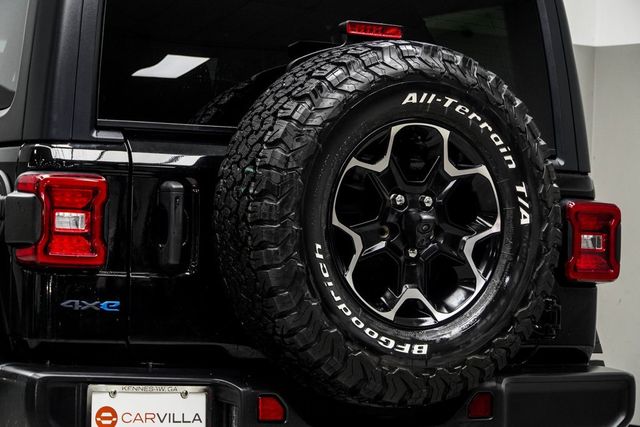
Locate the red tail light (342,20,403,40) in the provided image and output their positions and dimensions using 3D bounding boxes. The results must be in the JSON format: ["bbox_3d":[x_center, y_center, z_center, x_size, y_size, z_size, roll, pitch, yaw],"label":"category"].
[{"bbox_3d":[0.115,-0.428,4.365,0.157,0.036,0.040,3,-2,-30],"label":"red tail light"}]

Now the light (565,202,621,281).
[{"bbox_3d":[0.679,0.072,4.784,0.180,0.205,0.105,3,-2,-30],"label":"light"}]

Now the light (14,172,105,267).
[{"bbox_3d":[-0.563,0.016,4.069,0.180,0.205,0.105,3,-2,-30],"label":"light"}]

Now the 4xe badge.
[{"bbox_3d":[-0.505,0.204,4.104,0.142,0.025,0.008,3,-2,-30],"label":"4xe badge"}]

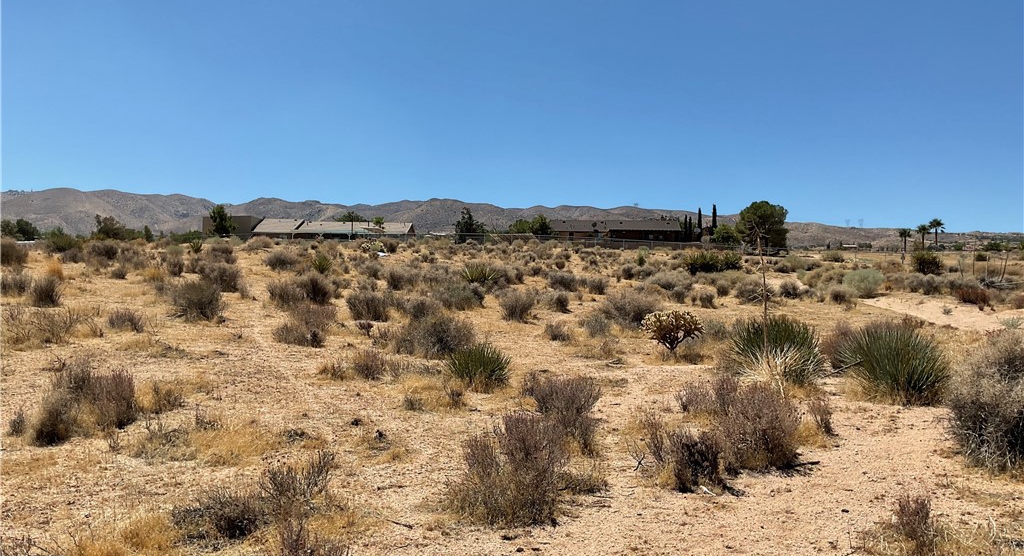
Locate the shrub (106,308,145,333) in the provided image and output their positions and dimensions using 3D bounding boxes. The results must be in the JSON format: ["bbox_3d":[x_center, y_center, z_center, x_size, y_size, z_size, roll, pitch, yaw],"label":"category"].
[{"bbox_3d":[-6.459,0.700,14.346,0.633,0.382,0.570,-1,3,-24],"label":"shrub"}]

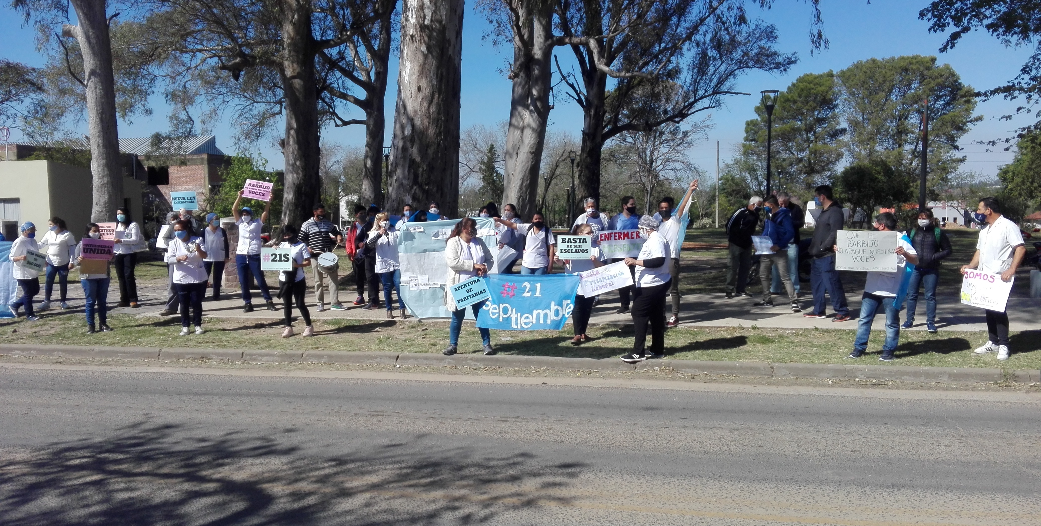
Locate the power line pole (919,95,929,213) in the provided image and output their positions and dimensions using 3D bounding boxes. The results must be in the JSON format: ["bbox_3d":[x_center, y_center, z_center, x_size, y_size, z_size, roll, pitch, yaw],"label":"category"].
[{"bbox_3d":[13.480,-2.944,27.187,0.210,5.110,0.210,0,4,0],"label":"power line pole"}]

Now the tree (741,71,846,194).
[{"bbox_3d":[22.210,-9.333,66.464,8.600,12.640,8.200,0,4,0],"label":"tree"}]

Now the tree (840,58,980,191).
[{"bbox_3d":[33.923,-10.770,71.545,12.400,14.840,11.000,0,4,0],"label":"tree"}]

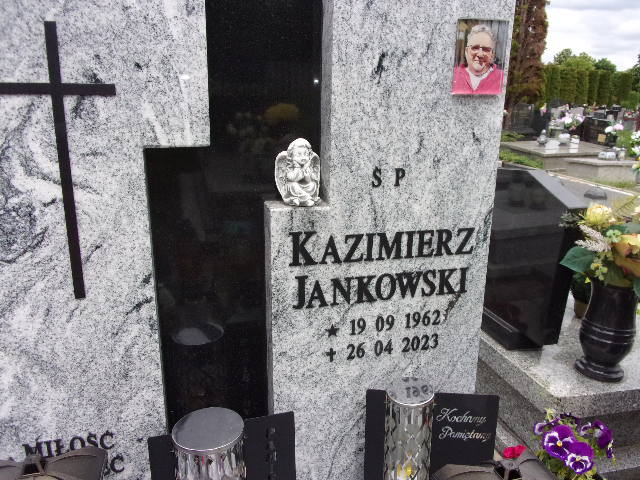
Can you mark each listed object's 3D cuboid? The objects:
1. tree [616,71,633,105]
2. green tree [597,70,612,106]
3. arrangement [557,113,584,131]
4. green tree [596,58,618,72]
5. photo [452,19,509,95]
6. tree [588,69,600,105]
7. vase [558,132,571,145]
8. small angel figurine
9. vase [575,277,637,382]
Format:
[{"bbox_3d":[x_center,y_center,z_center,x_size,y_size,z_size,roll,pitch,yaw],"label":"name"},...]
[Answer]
[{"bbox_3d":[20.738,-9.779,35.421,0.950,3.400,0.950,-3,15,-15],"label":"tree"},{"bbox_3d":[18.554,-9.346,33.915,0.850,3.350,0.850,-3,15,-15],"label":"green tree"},{"bbox_3d":[4.306,-2.037,8.900,0.430,0.320,0.380,-3,15,-15],"label":"arrangement"},{"bbox_3d":[30.299,-16.231,55.781,2.700,6.300,2.700,-3,15,-15],"label":"green tree"},{"bbox_3d":[0.257,-0.295,0.836,0.092,0.112,0.010,-3,15,-15],"label":"photo"},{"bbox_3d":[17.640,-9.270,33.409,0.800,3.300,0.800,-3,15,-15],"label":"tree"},{"bbox_3d":[3.967,-1.647,8.400,0.180,0.180,0.180,-3,15,-15],"label":"vase"},{"bbox_3d":[-0.035,-0.109,0.830,0.074,0.103,0.060,-3,15,-15],"label":"small angel figurine"},{"bbox_3d":[0.823,0.249,1.482,0.145,0.280,0.145,-3,15,-15],"label":"vase"}]

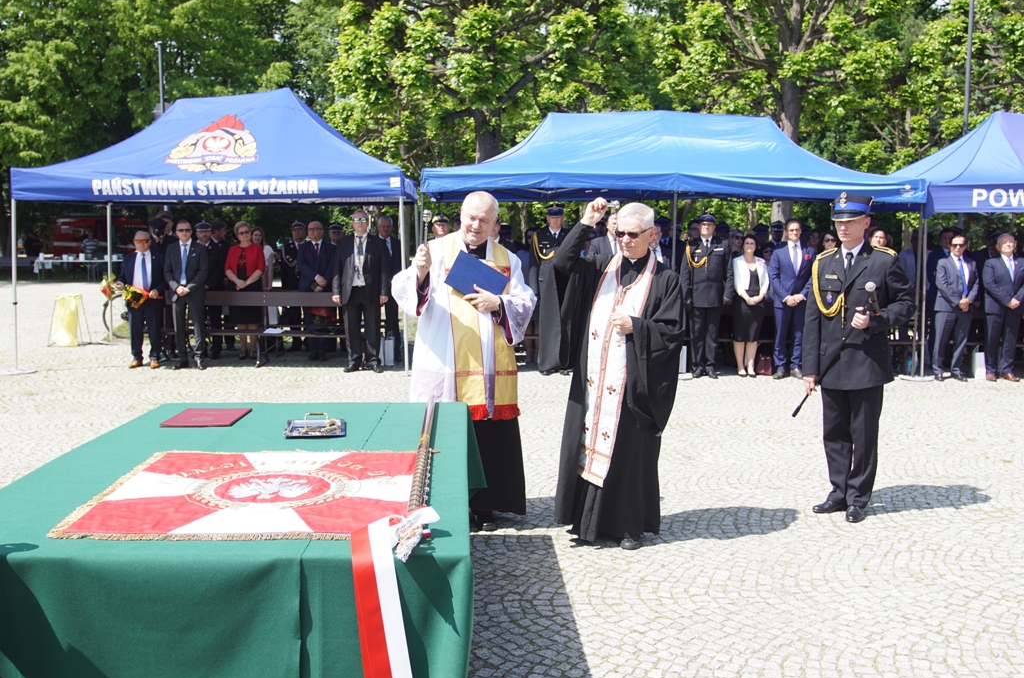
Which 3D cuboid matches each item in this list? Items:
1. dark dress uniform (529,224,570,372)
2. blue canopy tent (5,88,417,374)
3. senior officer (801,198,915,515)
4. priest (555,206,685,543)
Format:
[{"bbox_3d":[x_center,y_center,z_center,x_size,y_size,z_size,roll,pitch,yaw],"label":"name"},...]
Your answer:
[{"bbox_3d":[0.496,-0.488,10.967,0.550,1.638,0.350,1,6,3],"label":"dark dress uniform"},{"bbox_3d":[-3.519,-1.478,12.186,4.420,3.400,2.950,0,6,-3],"label":"blue canopy tent"},{"bbox_3d":[2.000,0.102,5.426,0.580,1.860,0.400,6,8,42],"label":"senior officer"},{"bbox_3d":[0.565,0.179,4.899,0.620,1.783,0.520,5,7,33],"label":"priest"}]

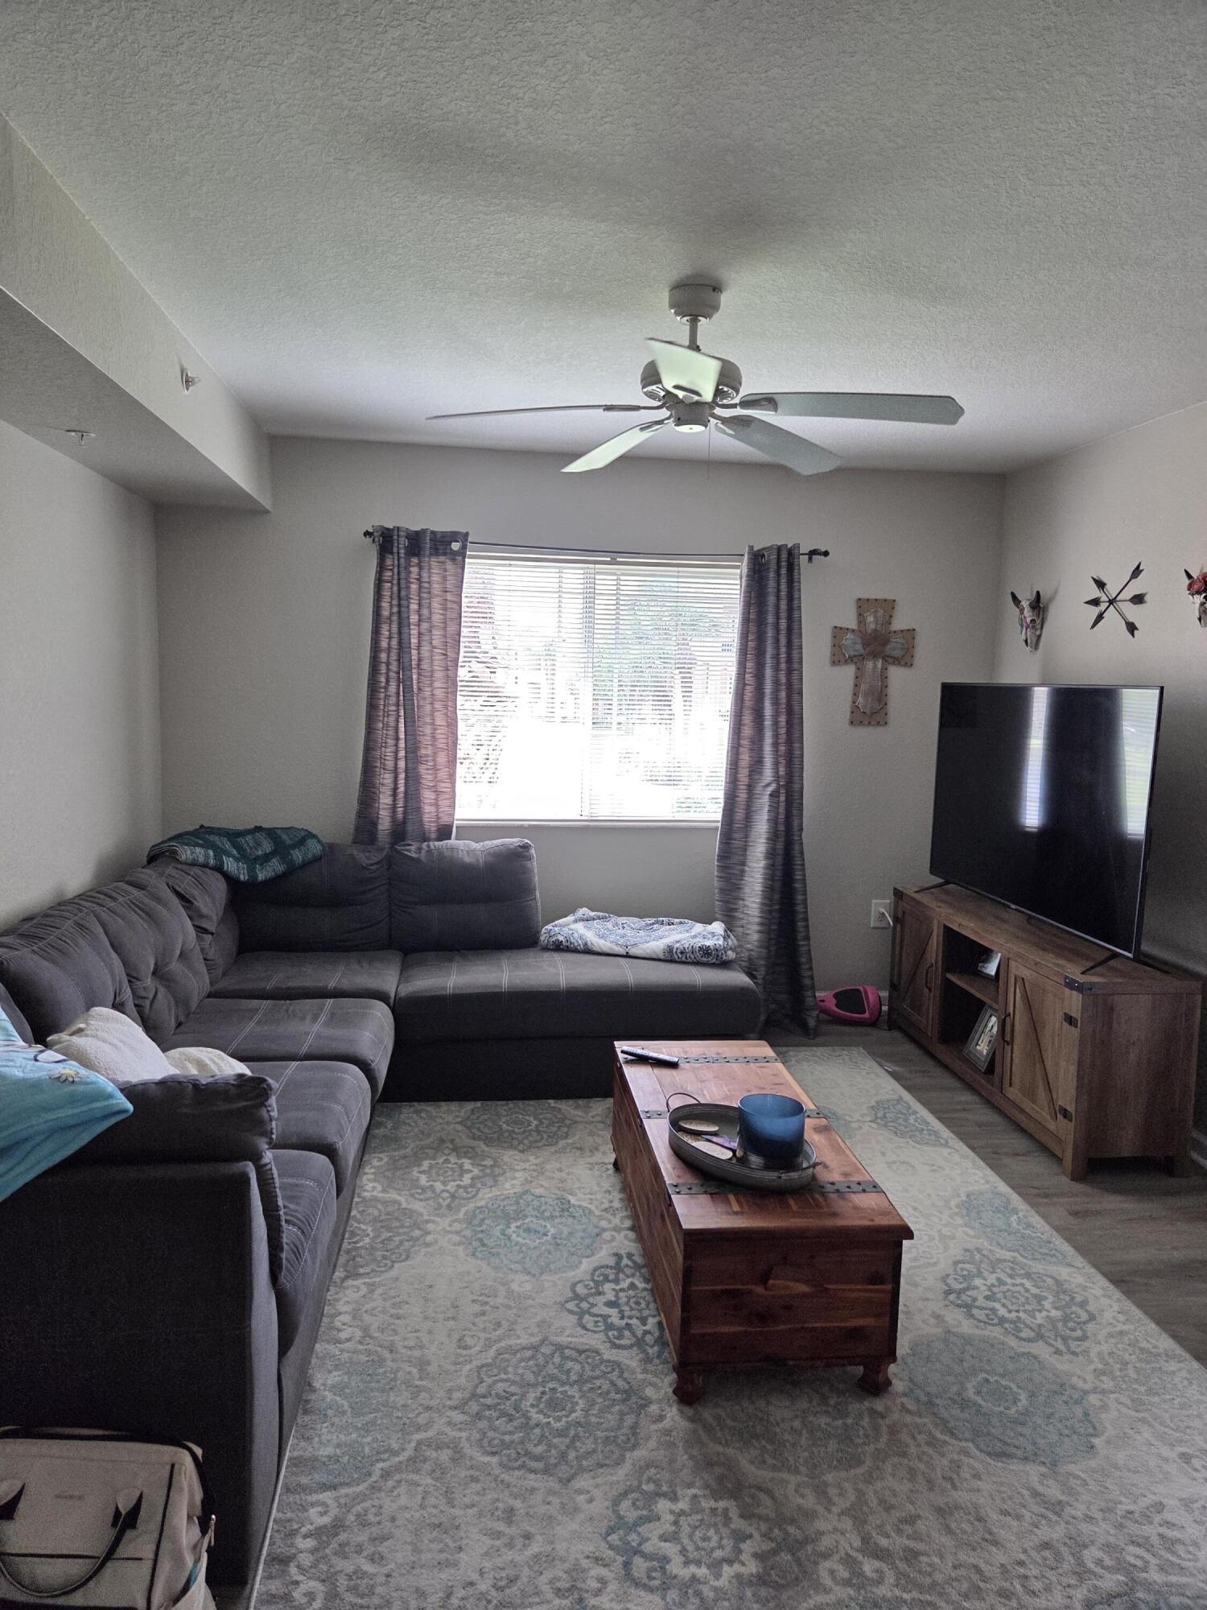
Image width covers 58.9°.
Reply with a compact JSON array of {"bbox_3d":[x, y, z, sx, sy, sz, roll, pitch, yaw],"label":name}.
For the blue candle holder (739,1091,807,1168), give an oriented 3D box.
[{"bbox_3d":[0.404,0.775,2.557,0.162,0.122,0.162,1,7,-7],"label":"blue candle holder"}]

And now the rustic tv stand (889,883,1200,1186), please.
[{"bbox_3d":[1.559,0.770,4.024,0.395,0.634,1.450,1,7,-7],"label":"rustic tv stand"}]

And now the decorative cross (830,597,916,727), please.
[{"bbox_3d":[1.210,-0.636,4.782,0.375,0.565,0.035,1,7,-7],"label":"decorative cross"}]

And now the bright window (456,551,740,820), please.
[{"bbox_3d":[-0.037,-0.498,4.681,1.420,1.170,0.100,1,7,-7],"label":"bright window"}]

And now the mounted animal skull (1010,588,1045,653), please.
[{"bbox_3d":[1.779,-0.772,4.469,0.110,0.250,0.180,1,7,-7],"label":"mounted animal skull"}]

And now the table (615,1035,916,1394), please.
[{"bbox_3d":[0.337,1.006,2.821,0.489,0.385,1.168,1,7,-7],"label":"table"}]

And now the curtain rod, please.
[{"bbox_3d":[-0.004,-1.088,4.517,2.000,0.060,0.090,1,7,-7],"label":"curtain rod"}]

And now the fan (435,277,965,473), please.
[{"bbox_3d":[0.203,-1.087,2.630,1.270,0.350,1.250,1,7,-7],"label":"fan"}]

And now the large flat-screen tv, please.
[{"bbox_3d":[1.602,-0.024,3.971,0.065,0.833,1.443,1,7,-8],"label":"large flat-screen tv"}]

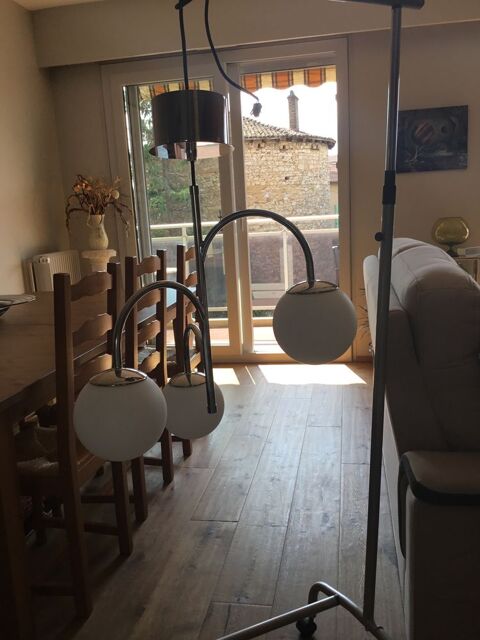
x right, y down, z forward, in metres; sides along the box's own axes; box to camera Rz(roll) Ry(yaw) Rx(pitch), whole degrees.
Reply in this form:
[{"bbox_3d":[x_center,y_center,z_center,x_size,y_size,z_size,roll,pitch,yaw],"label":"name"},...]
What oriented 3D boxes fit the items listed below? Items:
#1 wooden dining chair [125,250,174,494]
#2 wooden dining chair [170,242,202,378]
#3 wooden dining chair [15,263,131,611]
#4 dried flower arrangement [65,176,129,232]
[{"bbox_3d":[-0.519,0.256,2.311,0.440,1.020,0.420,0,12,13],"label":"wooden dining chair"},{"bbox_3d":[-0.408,0.133,2.861,0.440,1.020,0.420,0,12,13],"label":"wooden dining chair"},{"bbox_3d":[-0.604,0.367,1.810,0.440,1.020,0.420,0,12,13],"label":"wooden dining chair"},{"bbox_3d":[-0.995,-0.819,4.014,0.400,0.370,0.340,-1,12,11],"label":"dried flower arrangement"}]

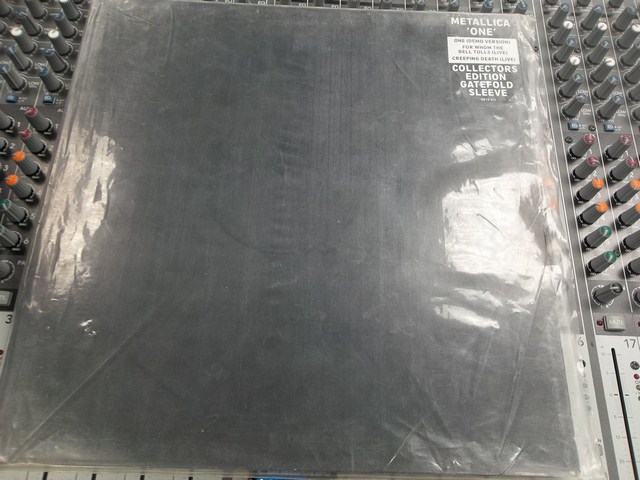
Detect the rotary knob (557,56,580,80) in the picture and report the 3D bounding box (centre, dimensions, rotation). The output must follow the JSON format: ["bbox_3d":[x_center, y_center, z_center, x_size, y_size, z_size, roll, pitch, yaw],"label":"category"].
[{"bbox_3d":[0.186,-0.129,0.373,0.011,0.015,0.011,16,69,4],"label":"rotary knob"}]

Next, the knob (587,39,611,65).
[{"bbox_3d":[0.209,-0.141,0.372,0.012,0.016,0.012,1,69,-2],"label":"knob"}]

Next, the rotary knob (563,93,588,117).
[{"bbox_3d":[0.185,-0.098,0.361,0.011,0.015,0.011,-9,70,-5],"label":"rotary knob"}]

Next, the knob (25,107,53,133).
[{"bbox_3d":[-0.194,-0.083,0.342,0.011,0.015,0.011,-21,71,-10],"label":"knob"}]

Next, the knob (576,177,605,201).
[{"bbox_3d":[0.184,-0.035,0.338,0.011,0.016,0.011,-3,69,-3],"label":"knob"}]

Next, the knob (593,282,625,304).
[{"bbox_3d":[0.177,0.031,0.304,0.012,0.016,0.012,-3,69,-3],"label":"knob"}]

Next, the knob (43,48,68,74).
[{"bbox_3d":[-0.188,-0.128,0.353,0.012,0.016,0.012,-15,70,-8],"label":"knob"}]

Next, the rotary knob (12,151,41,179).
[{"bbox_3d":[-0.191,-0.051,0.323,0.012,0.016,0.012,7,69,1],"label":"rotary knob"}]

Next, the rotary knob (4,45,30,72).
[{"bbox_3d":[-0.218,-0.132,0.360,0.011,0.015,0.011,-34,74,-14],"label":"rotary knob"}]

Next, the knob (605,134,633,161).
[{"bbox_3d":[0.211,-0.066,0.351,0.011,0.016,0.011,27,71,8],"label":"knob"}]

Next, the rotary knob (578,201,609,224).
[{"bbox_3d":[0.179,-0.018,0.324,0.012,0.016,0.012,1,69,-2],"label":"rotary knob"}]

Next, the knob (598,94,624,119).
[{"bbox_3d":[0.211,-0.097,0.361,0.011,0.015,0.011,1,69,-2],"label":"knob"}]

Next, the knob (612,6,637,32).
[{"bbox_3d":[0.241,-0.174,0.393,0.011,0.016,0.011,27,71,8],"label":"knob"}]

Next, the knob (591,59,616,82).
[{"bbox_3d":[0.213,-0.128,0.374,0.011,0.016,0.011,1,69,-2],"label":"knob"}]

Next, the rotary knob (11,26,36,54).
[{"bbox_3d":[-0.218,-0.146,0.366,0.011,0.016,0.011,1,69,-2],"label":"rotary knob"}]

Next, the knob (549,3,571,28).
[{"bbox_3d":[0.189,-0.177,0.392,0.011,0.016,0.011,1,69,-2],"label":"knob"}]

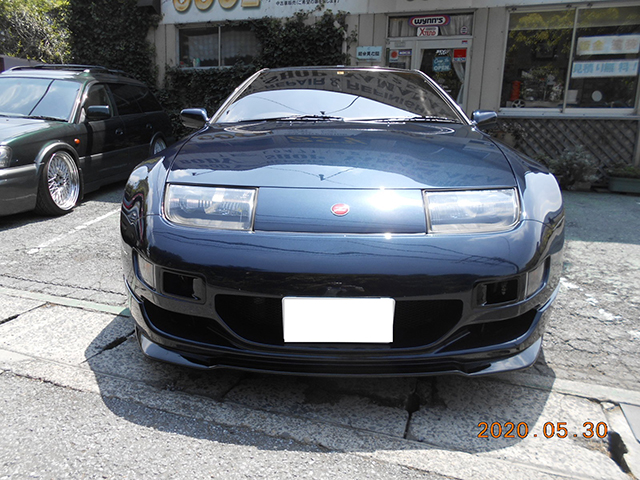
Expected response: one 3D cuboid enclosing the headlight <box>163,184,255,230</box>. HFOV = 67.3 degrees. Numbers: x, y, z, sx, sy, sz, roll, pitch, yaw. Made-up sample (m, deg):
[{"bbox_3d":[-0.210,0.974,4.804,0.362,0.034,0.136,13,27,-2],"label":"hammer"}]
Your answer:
[{"bbox_3d":[-0.345,-0.114,1.565,0.320,0.130,0.210,1,4,2],"label":"headlight"}]

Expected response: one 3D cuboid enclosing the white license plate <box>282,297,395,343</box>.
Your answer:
[{"bbox_3d":[0.057,0.239,1.432,0.330,0.165,0.012,1,25,2],"label":"white license plate"}]

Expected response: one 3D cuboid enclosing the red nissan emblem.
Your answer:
[{"bbox_3d":[0.064,-0.095,1.490,0.058,0.053,0.010,1,-28,2],"label":"red nissan emblem"}]

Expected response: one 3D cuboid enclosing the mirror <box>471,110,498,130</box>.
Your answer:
[{"bbox_3d":[0.992,-0.721,2.900,0.165,0.125,0.130,1,14,2],"label":"mirror"}]

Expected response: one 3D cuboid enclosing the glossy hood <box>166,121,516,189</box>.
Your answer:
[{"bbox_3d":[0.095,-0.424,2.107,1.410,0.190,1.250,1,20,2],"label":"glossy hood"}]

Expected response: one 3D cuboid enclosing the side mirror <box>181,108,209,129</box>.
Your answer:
[{"bbox_3d":[-0.773,-0.748,2.960,0.165,0.125,0.130,1,14,2],"label":"side mirror"}]

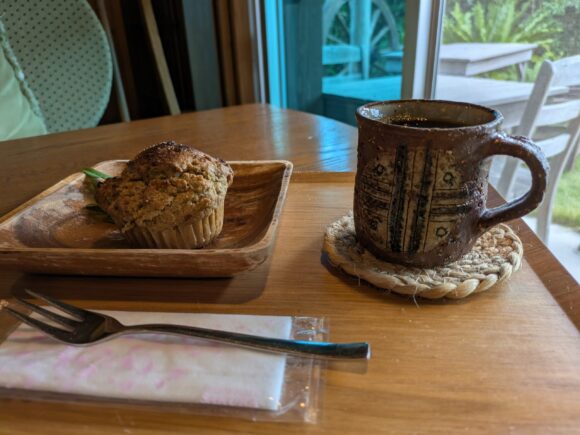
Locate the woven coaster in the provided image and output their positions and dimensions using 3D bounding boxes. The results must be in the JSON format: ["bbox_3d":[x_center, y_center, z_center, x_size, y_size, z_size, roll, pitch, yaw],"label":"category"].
[{"bbox_3d":[0.081,0.012,0.263,0.116,0.008,0.116,-3,25,0],"label":"woven coaster"}]

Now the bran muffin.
[{"bbox_3d":[-0.075,-0.018,0.259,0.082,0.060,0.078,-3,25,0],"label":"bran muffin"}]

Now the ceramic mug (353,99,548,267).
[{"bbox_3d":[0.087,-0.021,0.238,0.102,0.078,0.076,8,27,23],"label":"ceramic mug"}]

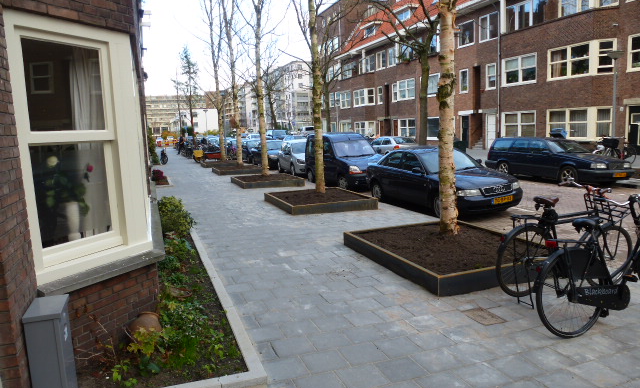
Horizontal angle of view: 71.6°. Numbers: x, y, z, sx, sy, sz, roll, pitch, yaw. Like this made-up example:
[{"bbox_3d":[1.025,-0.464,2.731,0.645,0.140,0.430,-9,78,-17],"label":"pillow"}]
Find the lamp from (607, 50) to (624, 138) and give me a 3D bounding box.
[{"bbox_3d":[10.118,-2.893,15.392,0.540,4.030,0.540,-5,9,-21],"label":"lamp"}]

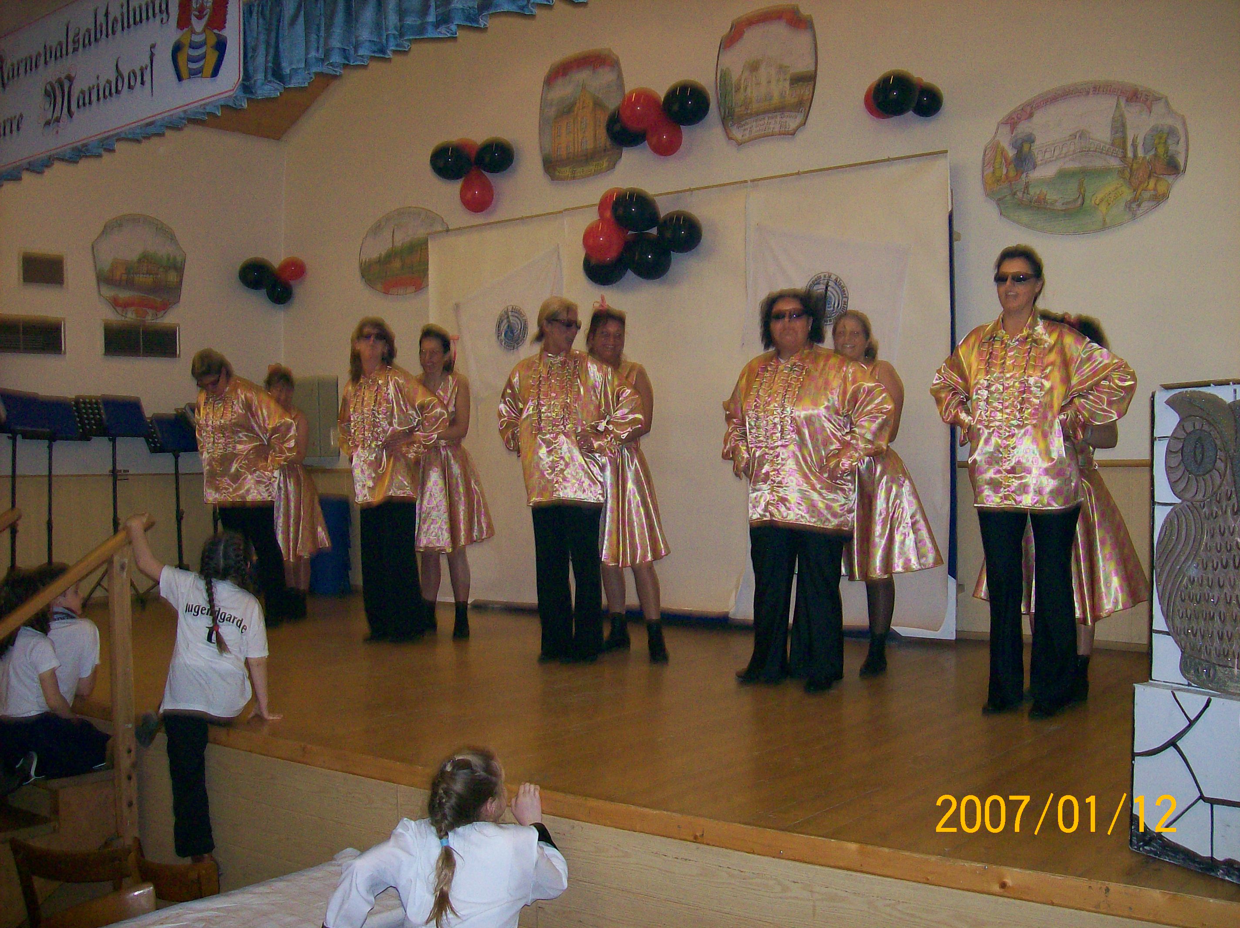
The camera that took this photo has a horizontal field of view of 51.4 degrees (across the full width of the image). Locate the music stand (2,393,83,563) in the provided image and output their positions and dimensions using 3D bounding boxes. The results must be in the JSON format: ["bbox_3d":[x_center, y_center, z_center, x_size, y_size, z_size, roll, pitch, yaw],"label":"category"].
[{"bbox_3d":[-3.758,0.264,8.486,0.500,1.410,0.480,0,-1,-39],"label":"music stand"}]

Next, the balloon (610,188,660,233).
[{"bbox_3d":[0.089,-1.499,7.623,0.281,0.264,0.264,0,-1,0],"label":"balloon"}]

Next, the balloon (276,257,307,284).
[{"bbox_3d":[-2.494,-1.481,9.800,0.235,0.195,0.210,0,0,0],"label":"balloon"}]

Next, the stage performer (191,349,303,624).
[{"bbox_3d":[-2.289,0.136,7.898,0.640,1.679,0.480,-1,-1,25],"label":"stage performer"}]

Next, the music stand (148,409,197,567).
[{"bbox_3d":[-3.132,0.314,9.146,0.520,1.365,0.500,0,-1,-35],"label":"music stand"}]

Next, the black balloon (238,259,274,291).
[{"bbox_3d":[-2.883,-1.499,10.200,0.284,0.265,0.276,0,-1,0],"label":"black balloon"}]

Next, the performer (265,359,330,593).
[{"bbox_3d":[-2.092,0.172,8.248,0.550,1.615,0.480,-1,-1,28],"label":"performer"}]

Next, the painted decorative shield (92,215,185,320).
[{"bbox_3d":[-3.433,-1.412,9.243,0.661,0.754,0.030,0,-1,-39],"label":"painted decorative shield"}]

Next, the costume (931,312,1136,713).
[{"bbox_3d":[1.533,0.166,4.778,0.740,1.457,0.420,-1,-1,30],"label":"costume"}]

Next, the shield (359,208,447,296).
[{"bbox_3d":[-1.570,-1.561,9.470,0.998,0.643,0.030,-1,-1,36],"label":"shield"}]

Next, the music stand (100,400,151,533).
[{"bbox_3d":[-3.313,0.248,8.450,0.490,1.390,0.450,0,0,-30],"label":"music stand"}]

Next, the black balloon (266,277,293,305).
[{"bbox_3d":[-2.581,-1.311,9.770,0.210,0.215,0.220,0,0,0],"label":"black balloon"}]

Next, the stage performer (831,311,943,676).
[{"bbox_3d":[1.104,0.116,5.660,0.580,1.600,0.560,0,0,37],"label":"stage performer"}]

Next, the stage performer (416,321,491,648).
[{"bbox_3d":[-0.923,0.088,6.920,0.520,1.680,0.500,0,0,37],"label":"stage performer"}]

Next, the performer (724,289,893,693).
[{"bbox_3d":[0.790,0.090,5.469,0.630,1.655,0.450,0,-1,27],"label":"performer"}]

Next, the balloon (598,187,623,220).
[{"bbox_3d":[-0.015,-1.583,7.930,0.245,0.250,0.250,0,0,0],"label":"balloon"}]

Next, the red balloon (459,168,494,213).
[{"bbox_3d":[-0.963,-1.840,8.660,0.230,0.300,0.230,0,0,0],"label":"red balloon"}]

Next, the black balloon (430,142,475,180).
[{"bbox_3d":[-1.131,-2.032,8.649,0.286,0.260,0.267,0,-1,0],"label":"black balloon"}]

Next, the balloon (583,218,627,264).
[{"bbox_3d":[-0.101,-1.405,8.107,0.280,0.293,0.280,0,-1,0],"label":"balloon"}]

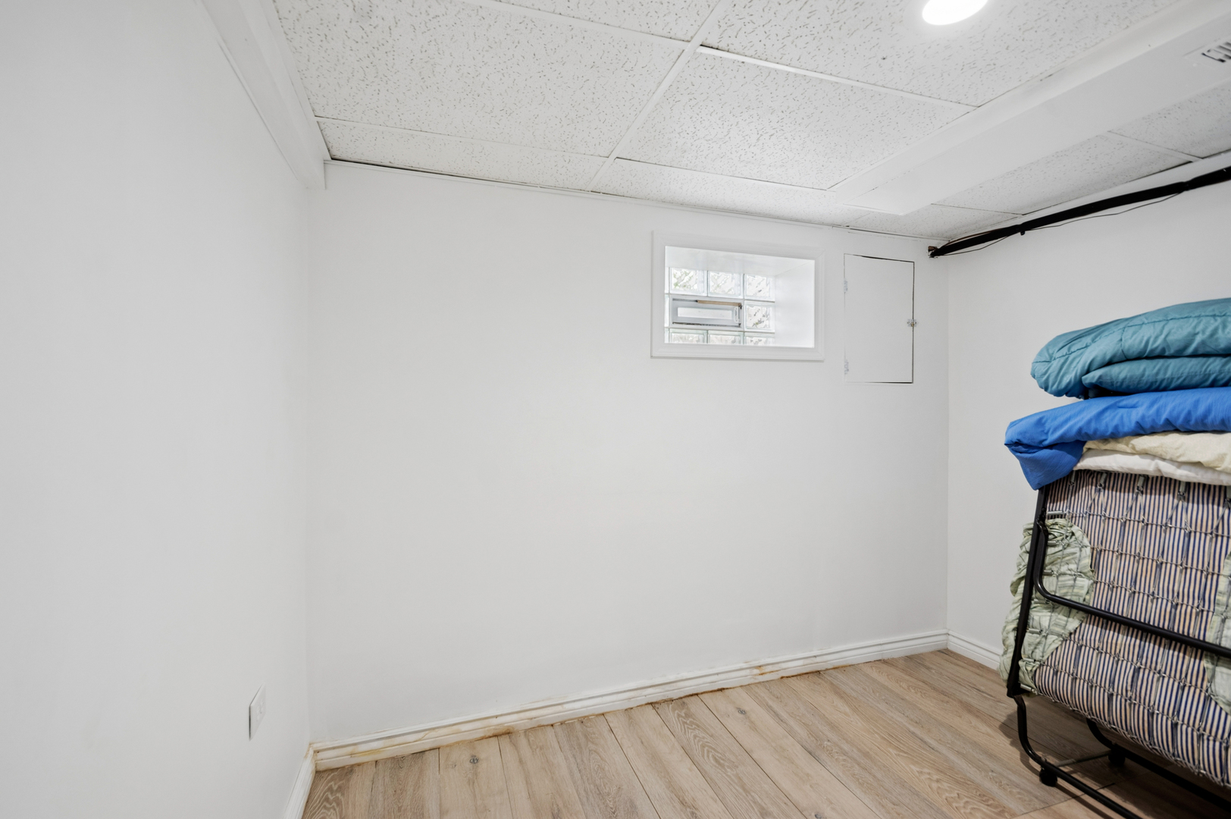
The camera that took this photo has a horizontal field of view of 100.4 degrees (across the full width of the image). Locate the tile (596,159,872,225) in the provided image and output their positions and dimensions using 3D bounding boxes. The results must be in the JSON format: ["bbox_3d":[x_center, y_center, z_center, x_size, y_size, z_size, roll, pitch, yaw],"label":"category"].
[{"bbox_3d":[0.556,-0.893,2.137,1.254,0.018,0.310,0,1,-18],"label":"tile"}]

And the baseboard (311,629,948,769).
[{"bbox_3d":[0.341,1.219,2.258,2.979,0.096,0.018,0,1,-18],"label":"baseboard"}]

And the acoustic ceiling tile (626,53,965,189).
[{"bbox_3d":[0.517,-0.886,1.650,0.892,0.018,0.595,0,1,-18],"label":"acoustic ceiling tile"}]

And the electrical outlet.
[{"bbox_3d":[-0.924,0.778,1.325,0.009,0.088,0.113,0,1,-18],"label":"electrical outlet"}]

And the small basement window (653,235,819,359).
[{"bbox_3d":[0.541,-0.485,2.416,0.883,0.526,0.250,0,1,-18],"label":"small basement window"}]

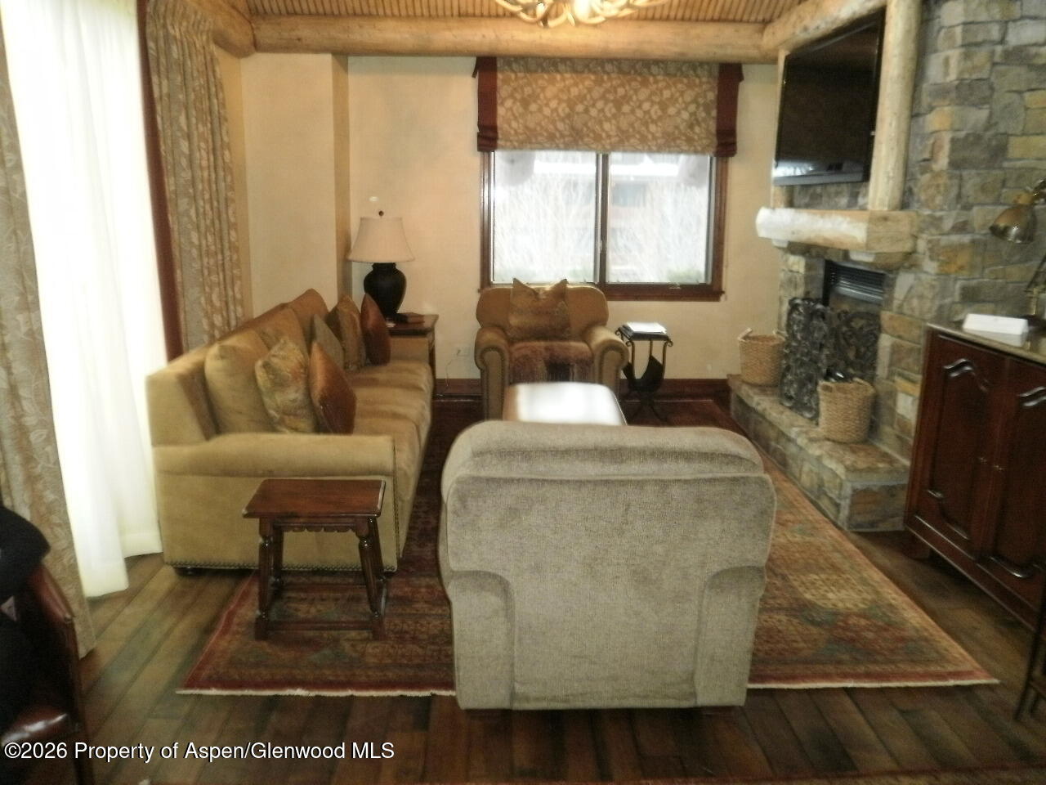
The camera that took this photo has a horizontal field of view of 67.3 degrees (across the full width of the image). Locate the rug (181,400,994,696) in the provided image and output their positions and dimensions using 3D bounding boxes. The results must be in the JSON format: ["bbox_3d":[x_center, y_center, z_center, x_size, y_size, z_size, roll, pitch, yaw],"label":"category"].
[{"bbox_3d":[0.150,0.516,4.424,2.710,0.012,3.850,0,14,-3],"label":"rug"}]

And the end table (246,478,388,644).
[{"bbox_3d":[-0.748,0.619,2.959,0.477,0.477,0.408,0,14,-3],"label":"end table"}]

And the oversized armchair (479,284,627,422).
[{"bbox_3d":[0.167,-0.266,5.696,1.009,0.939,0.939,0,14,-3],"label":"oversized armchair"}]

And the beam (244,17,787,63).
[{"bbox_3d":[-0.023,-2.288,5.071,3.450,0.231,0.231,0,14,-3],"label":"beam"}]

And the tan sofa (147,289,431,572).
[{"bbox_3d":[-1.055,0.052,4.364,1.024,0.916,2.402,0,14,-3],"label":"tan sofa"}]

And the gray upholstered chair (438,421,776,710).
[{"bbox_3d":[0.224,0.456,2.728,0.963,0.924,0.916,0,14,-3],"label":"gray upholstered chair"}]

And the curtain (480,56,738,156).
[{"bbox_3d":[0.656,-2.153,5.911,2.017,0.685,0.092,0,14,-3],"label":"curtain"}]

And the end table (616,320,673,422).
[{"bbox_3d":[0.872,-0.135,5.846,0.370,0.631,0.477,0,14,-3],"label":"end table"}]

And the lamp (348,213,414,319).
[{"bbox_3d":[-1.014,-0.917,5.763,0.454,0.762,0.454,0,14,-3],"label":"lamp"}]

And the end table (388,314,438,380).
[{"bbox_3d":[-0.984,-0.210,5.939,0.662,0.693,0.647,0,14,-3],"label":"end table"}]

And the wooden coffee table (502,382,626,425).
[{"bbox_3d":[0.230,0.309,4.362,0.631,0.447,1.217,1,14,2],"label":"wooden coffee table"}]

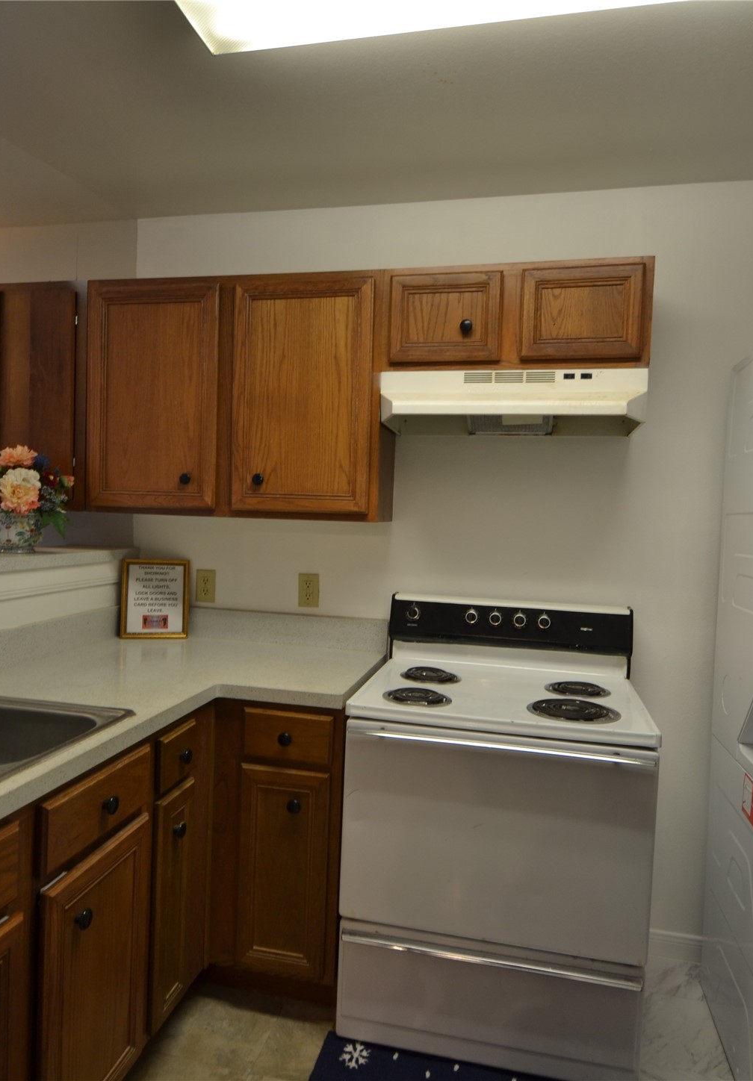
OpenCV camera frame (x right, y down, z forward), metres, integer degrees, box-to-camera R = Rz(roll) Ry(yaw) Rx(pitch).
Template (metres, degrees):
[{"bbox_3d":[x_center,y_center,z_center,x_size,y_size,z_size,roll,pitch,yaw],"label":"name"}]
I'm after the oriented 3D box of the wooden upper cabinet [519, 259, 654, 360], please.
[{"bbox_3d":[0.617,-0.646,2.053,0.360,0.281,0.323,3,2,13],"label":"wooden upper cabinet"}]

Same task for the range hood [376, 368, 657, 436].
[{"bbox_3d":[0.403,-0.422,2.050,0.763,0.152,0.442,3,2,13],"label":"range hood"}]

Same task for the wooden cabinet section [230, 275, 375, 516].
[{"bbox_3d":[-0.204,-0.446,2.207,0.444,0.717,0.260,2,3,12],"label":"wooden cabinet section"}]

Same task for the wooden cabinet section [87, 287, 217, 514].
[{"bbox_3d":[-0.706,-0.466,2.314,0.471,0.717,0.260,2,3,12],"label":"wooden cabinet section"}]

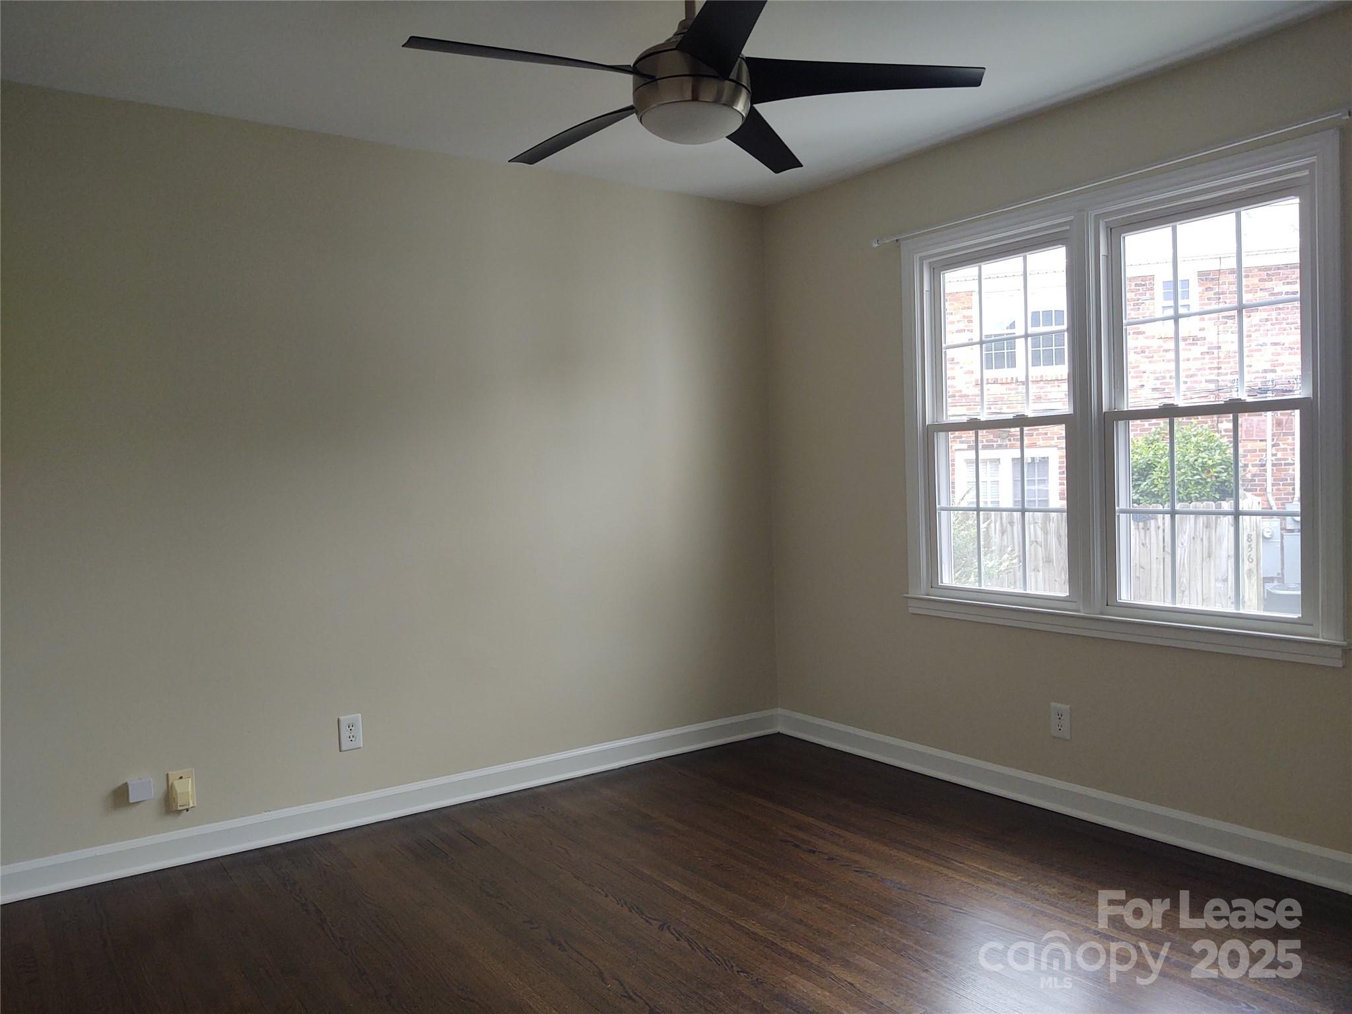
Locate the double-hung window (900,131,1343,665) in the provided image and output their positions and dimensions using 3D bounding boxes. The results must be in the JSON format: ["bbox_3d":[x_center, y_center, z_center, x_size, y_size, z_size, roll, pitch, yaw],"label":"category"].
[{"bbox_3d":[1.406,-0.306,3.584,0.120,1.475,1.600,-3,2,-35],"label":"double-hung window"}]

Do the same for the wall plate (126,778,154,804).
[{"bbox_3d":[-1.699,0.900,3.347,0.062,0.059,0.028,-3,2,-35],"label":"wall plate"}]

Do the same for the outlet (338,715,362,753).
[{"bbox_3d":[-1.155,0.803,3.746,0.078,0.122,0.008,-3,2,-35],"label":"outlet"}]

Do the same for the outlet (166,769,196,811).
[{"bbox_3d":[-1.599,0.915,3.414,0.079,0.122,0.035,-3,2,-35],"label":"outlet"}]

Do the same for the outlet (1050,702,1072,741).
[{"bbox_3d":[1.346,0.750,3.688,0.008,0.122,0.078,-3,2,-35],"label":"outlet"}]

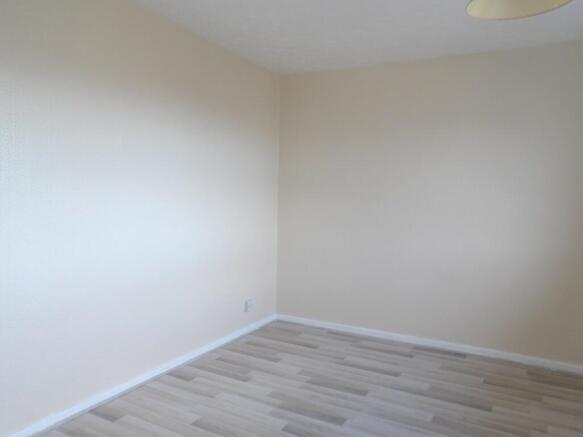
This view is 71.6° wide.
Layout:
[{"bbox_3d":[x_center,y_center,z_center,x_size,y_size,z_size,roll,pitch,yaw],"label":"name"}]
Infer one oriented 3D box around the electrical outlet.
[{"bbox_3d":[-0.360,0.754,3.508,0.030,0.105,0.105,3,4,28],"label":"electrical outlet"}]

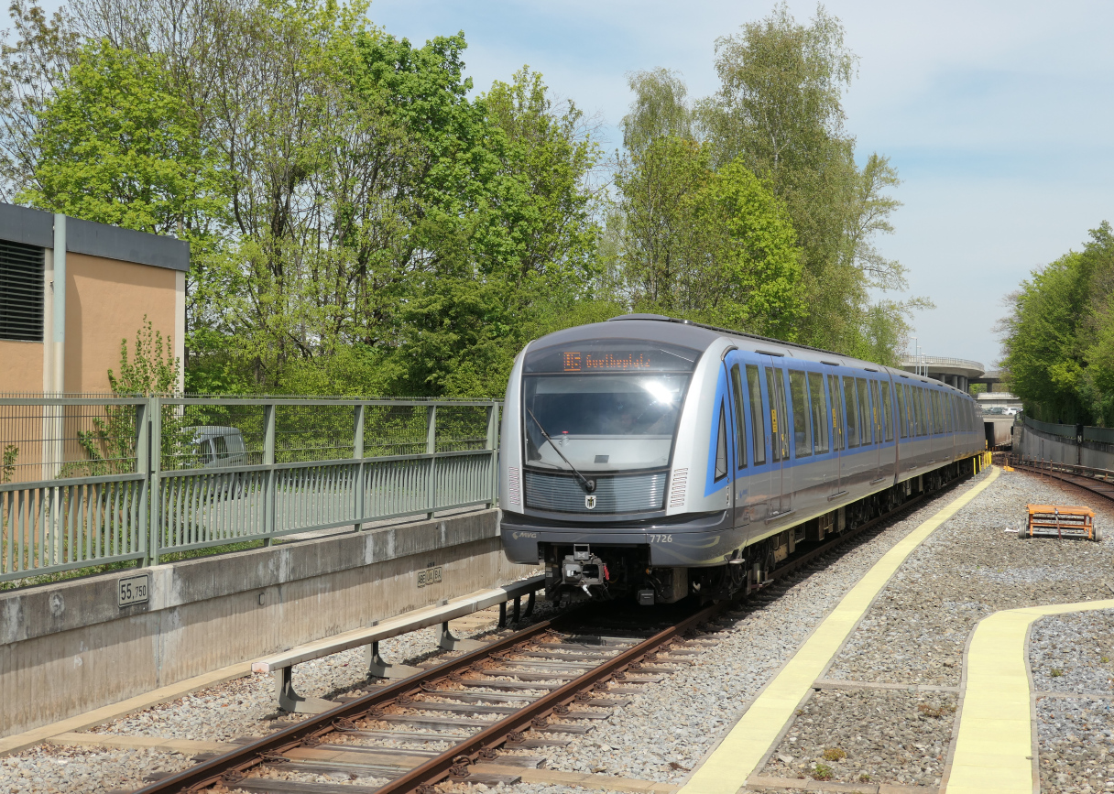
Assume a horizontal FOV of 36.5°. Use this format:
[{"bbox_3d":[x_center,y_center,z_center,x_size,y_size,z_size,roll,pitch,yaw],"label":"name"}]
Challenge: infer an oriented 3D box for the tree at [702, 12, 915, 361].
[{"bbox_3d":[11.105,-7.700,75.000,9.300,19.400,8.700,0,0,0],"label":"tree"}]

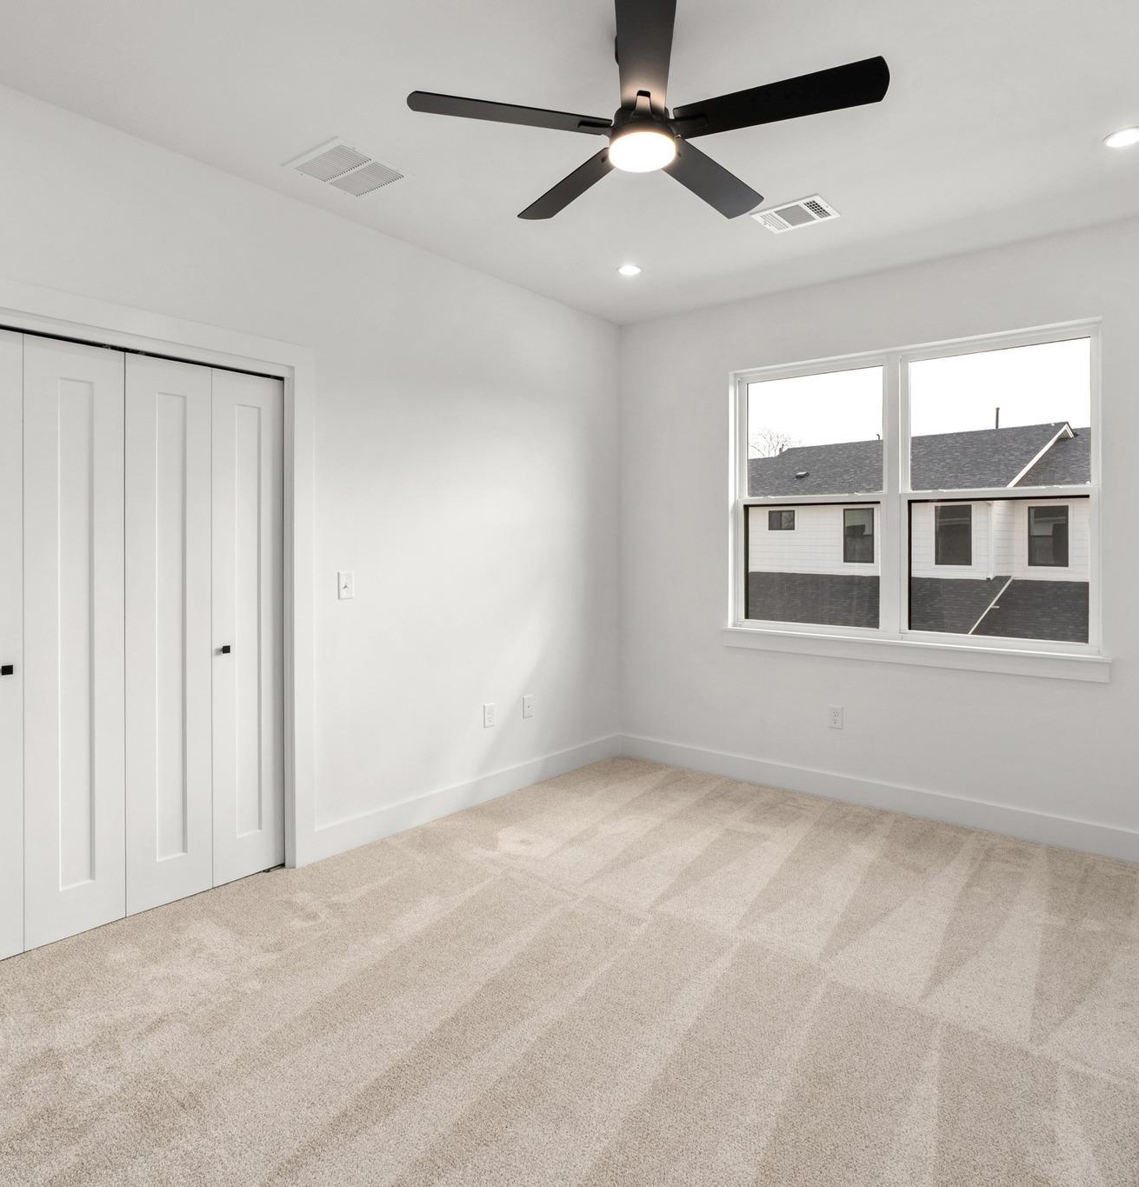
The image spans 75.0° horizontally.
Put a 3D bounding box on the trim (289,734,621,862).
[{"bbox_3d":[-0.388,1.030,3.943,0.020,0.140,2.240,4,5,40],"label":"trim"}]

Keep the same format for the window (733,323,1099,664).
[{"bbox_3d":[1.657,-0.505,3.829,1.770,1.490,0.100,2,1,37],"label":"window"}]

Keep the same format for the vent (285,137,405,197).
[{"bbox_3d":[-0.844,-1.613,2.843,0.350,0.020,0.345,3,5,37],"label":"vent"}]

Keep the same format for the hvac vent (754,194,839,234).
[{"bbox_3d":[0.974,-1.621,3.186,0.300,0.020,0.250,3,5,37],"label":"hvac vent"}]

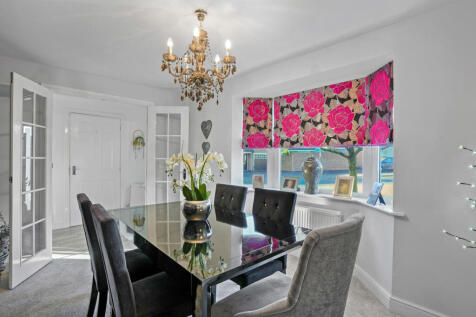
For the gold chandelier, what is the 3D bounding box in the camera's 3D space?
[{"bbox_3d":[-0.285,-0.752,1.720,0.560,0.775,0.550,0,0,0],"label":"gold chandelier"}]

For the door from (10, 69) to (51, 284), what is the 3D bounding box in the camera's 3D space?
[{"bbox_3d":[-2.155,0.215,2.365,0.045,1.990,0.585,0,0,-9],"label":"door"}]

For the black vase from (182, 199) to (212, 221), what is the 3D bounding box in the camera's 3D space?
[{"bbox_3d":[-0.316,0.397,1.745,0.225,0.140,0.225,0,0,0],"label":"black vase"}]

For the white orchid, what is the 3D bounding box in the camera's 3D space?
[{"bbox_3d":[-0.320,0.130,1.735,0.480,0.385,0.330,0,0,0],"label":"white orchid"}]

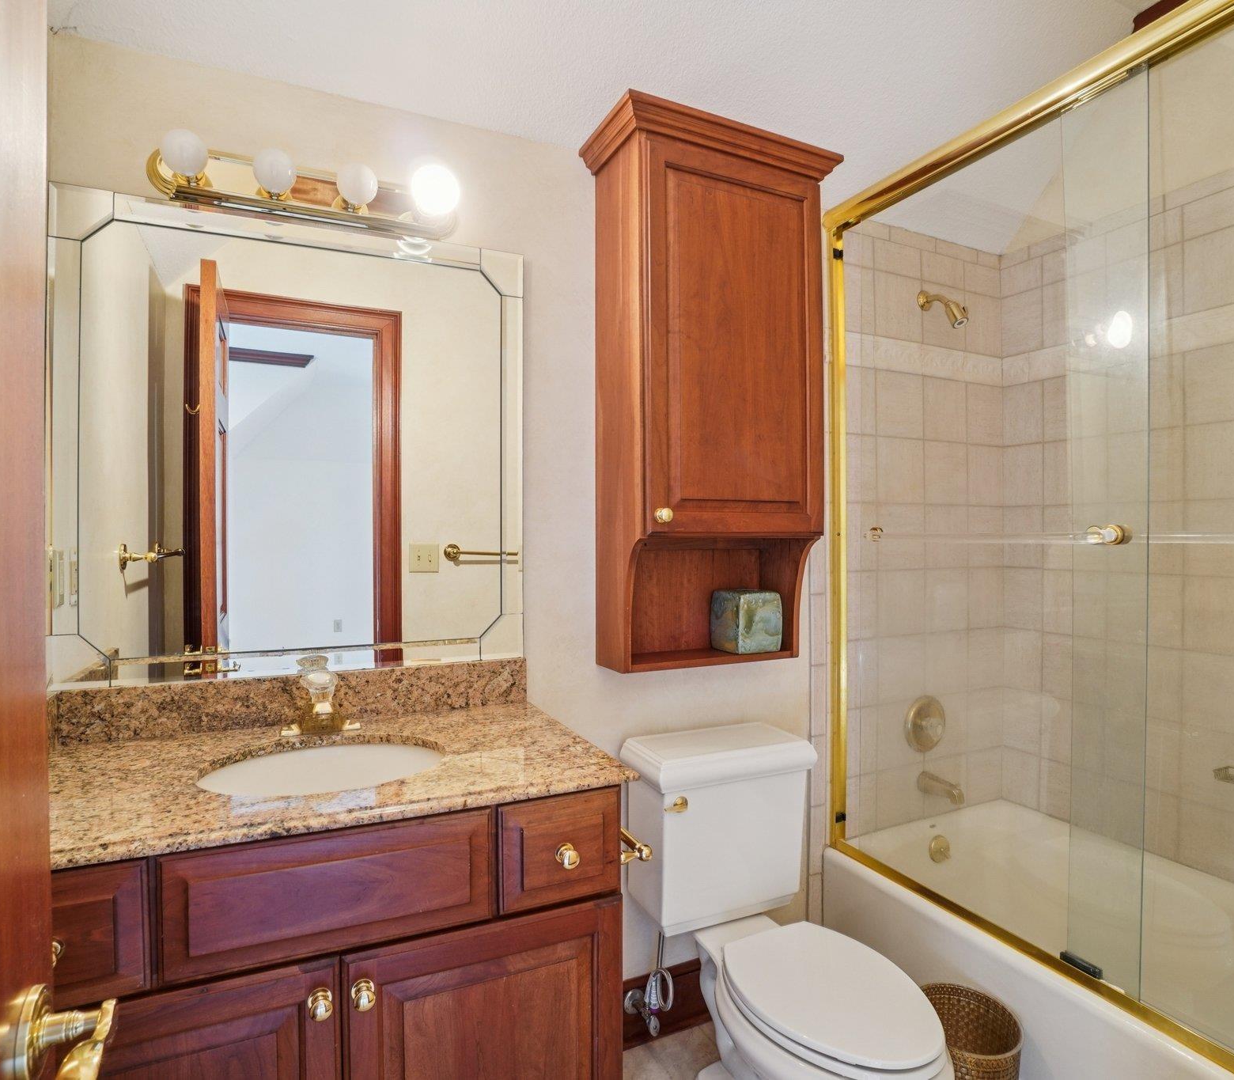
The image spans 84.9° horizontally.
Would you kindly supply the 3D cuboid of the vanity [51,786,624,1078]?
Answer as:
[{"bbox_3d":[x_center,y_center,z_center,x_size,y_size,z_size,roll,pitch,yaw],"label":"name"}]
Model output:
[{"bbox_3d":[-0.505,0.839,1.175,0.901,0.899,0.505,0,0,-23],"label":"vanity"}]

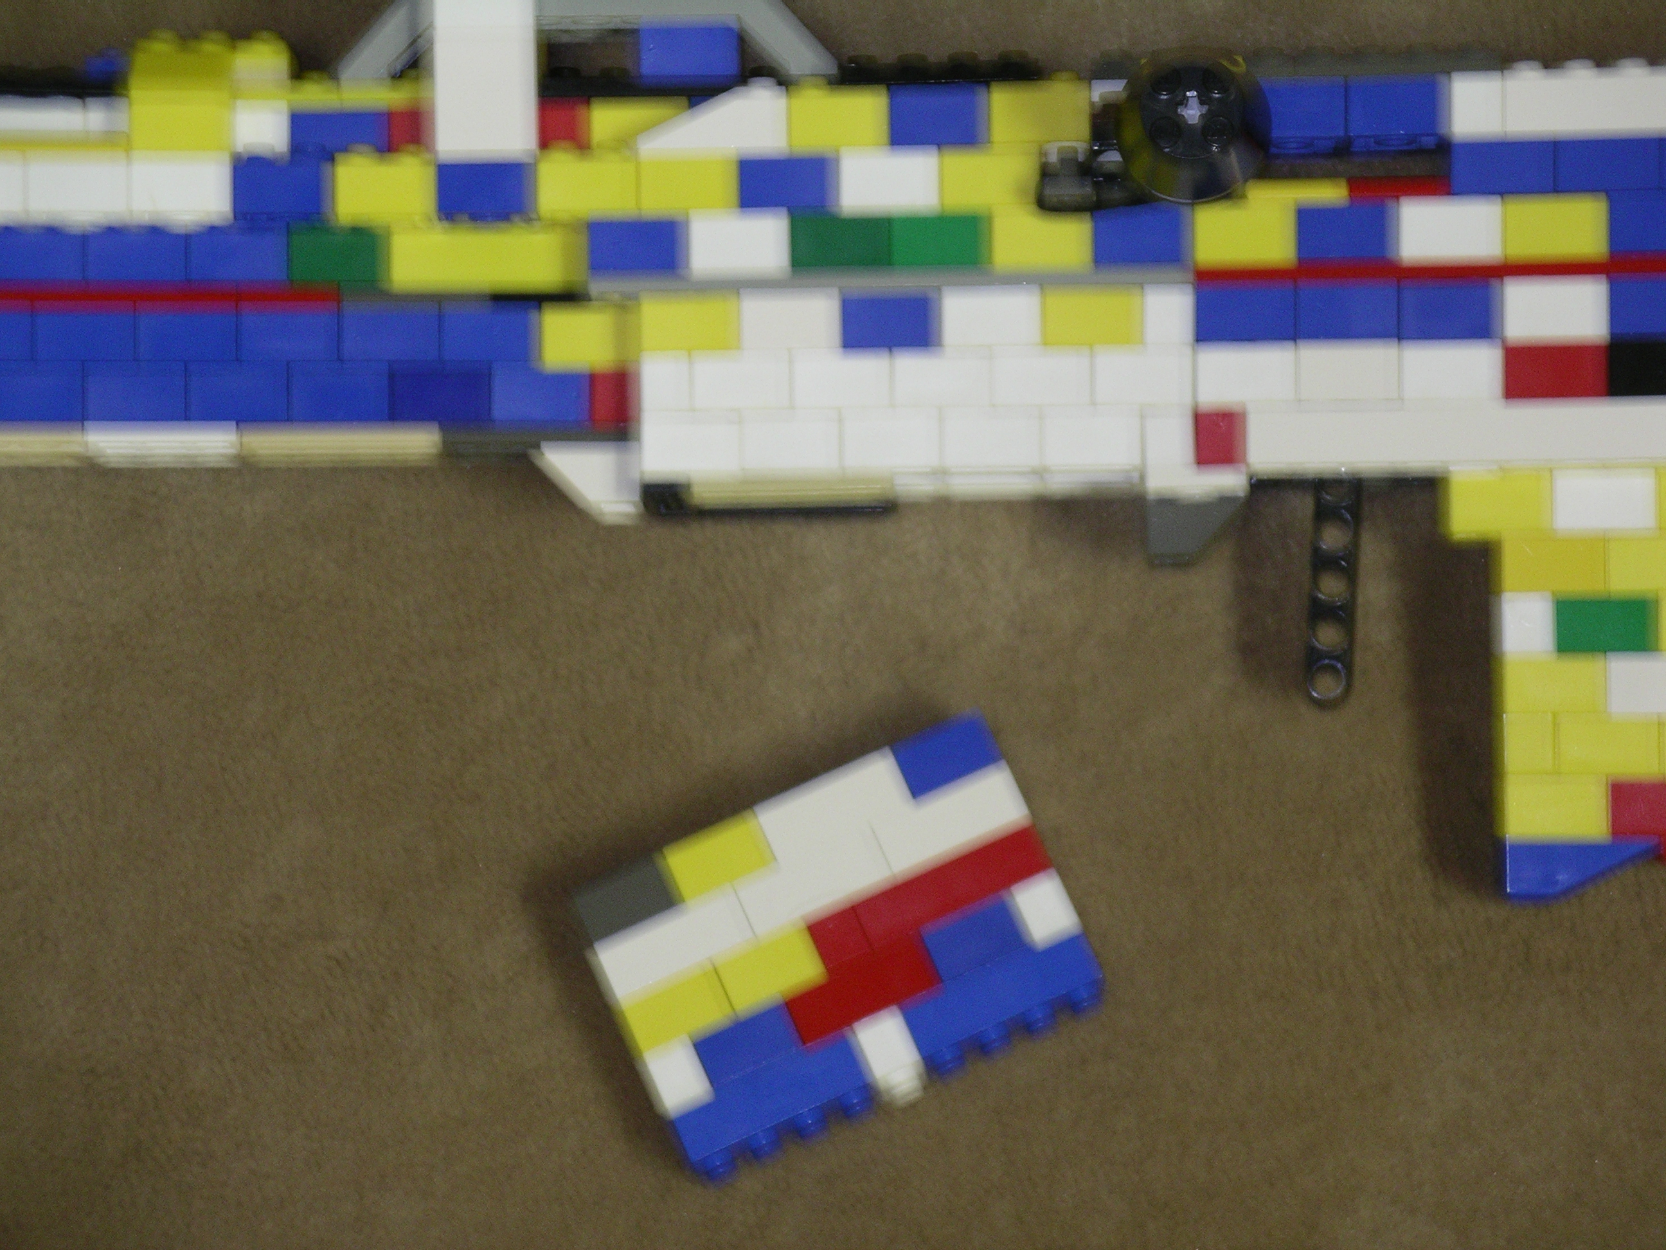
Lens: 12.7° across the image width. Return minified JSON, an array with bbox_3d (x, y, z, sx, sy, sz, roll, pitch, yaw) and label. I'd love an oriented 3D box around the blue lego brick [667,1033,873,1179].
[{"bbox_3d":[-0.009,0.077,1.214,0.032,0.016,0.011,-24,85,-2],"label":"blue lego brick"}]

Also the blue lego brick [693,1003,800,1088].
[{"bbox_3d":[-0.013,0.068,1.209,0.016,0.016,0.011,-24,83,0],"label":"blue lego brick"}]

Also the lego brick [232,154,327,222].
[{"bbox_3d":[-0.087,-0.070,1.194,0.016,0.016,0.011,-1,84,0],"label":"lego brick"}]

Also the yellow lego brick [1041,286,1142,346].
[{"bbox_3d":[0.042,-0.049,1.195,0.016,0.015,0.011,-1,83,5],"label":"yellow lego brick"}]

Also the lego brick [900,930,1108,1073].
[{"bbox_3d":[0.028,0.060,1.208,0.032,0.016,0.011,-24,83,0],"label":"lego brick"}]

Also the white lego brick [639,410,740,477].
[{"bbox_3d":[-0.022,-0.029,1.192,0.016,0.015,0.011,0,85,3],"label":"white lego brick"}]

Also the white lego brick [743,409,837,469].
[{"bbox_3d":[-0.006,-0.029,1.197,0.016,0.015,0.011,-1,83,5],"label":"white lego brick"}]

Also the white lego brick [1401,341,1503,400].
[{"bbox_3d":[0.097,-0.040,1.184,0.016,0.015,0.011,0,85,3],"label":"white lego brick"}]

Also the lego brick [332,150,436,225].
[{"bbox_3d":[-0.071,-0.070,1.202,0.016,0.016,0.011,-1,83,3],"label":"lego brick"}]

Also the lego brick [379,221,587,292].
[{"bbox_3d":[-0.055,-0.059,1.201,0.032,0.016,0.010,-1,90,0],"label":"lego brick"}]

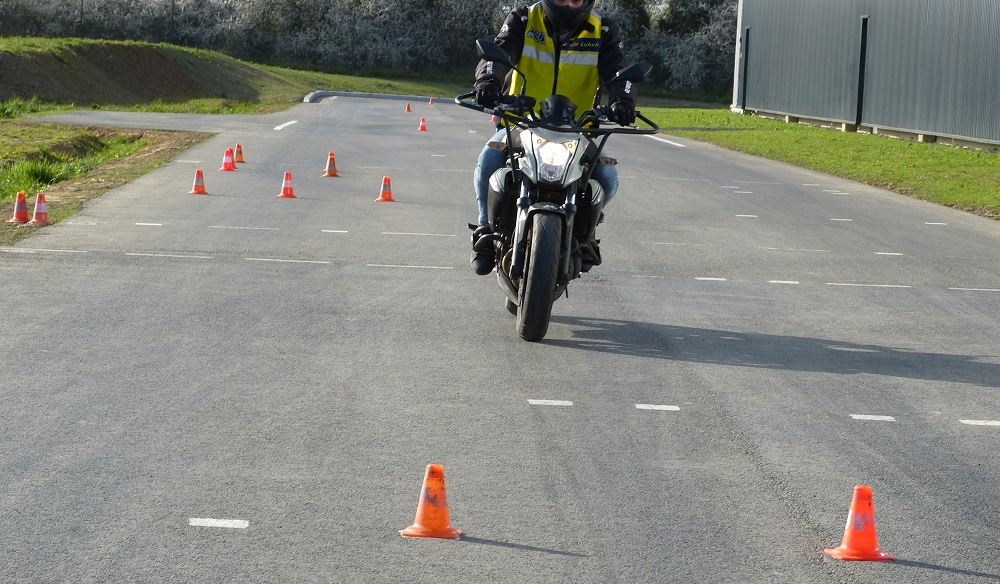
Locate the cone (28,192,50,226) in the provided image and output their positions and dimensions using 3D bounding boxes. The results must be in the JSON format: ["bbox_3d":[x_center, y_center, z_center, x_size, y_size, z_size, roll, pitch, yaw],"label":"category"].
[{"bbox_3d":[-2.997,-0.546,27.218,0.153,0.194,0.153,2,4,-5],"label":"cone"}]

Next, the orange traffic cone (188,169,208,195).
[{"bbox_3d":[-2.344,-0.859,32.362,0.153,0.194,0.153,2,4,-5],"label":"orange traffic cone"}]

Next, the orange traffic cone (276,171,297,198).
[{"bbox_3d":[-1.635,-0.828,32.084,0.153,0.194,0.153,1,4,-20],"label":"orange traffic cone"}]

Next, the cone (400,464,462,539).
[{"bbox_3d":[-0.188,0.585,11.728,0.153,0.194,0.153,3,4,8],"label":"cone"}]

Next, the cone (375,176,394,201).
[{"bbox_3d":[-0.889,-0.807,32.493,0.153,0.194,0.153,2,4,-5],"label":"cone"}]

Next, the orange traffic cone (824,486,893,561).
[{"bbox_3d":[1.013,0.641,11.663,0.153,0.194,0.153,1,4,-21],"label":"orange traffic cone"}]

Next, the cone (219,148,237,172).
[{"bbox_3d":[-2.516,-1.220,38.464,0.153,0.194,0.153,2,4,-5],"label":"cone"}]

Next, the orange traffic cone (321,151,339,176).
[{"bbox_3d":[-1.550,-1.182,38.591,0.153,0.194,0.153,2,4,-5],"label":"orange traffic cone"}]

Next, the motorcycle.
[{"bbox_3d":[0.206,-0.472,19.630,0.940,1.300,2.110,7,4,-2],"label":"motorcycle"}]

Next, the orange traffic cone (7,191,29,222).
[{"bbox_3d":[-3.172,-0.562,27.458,0.153,0.194,0.153,2,4,-5],"label":"orange traffic cone"}]

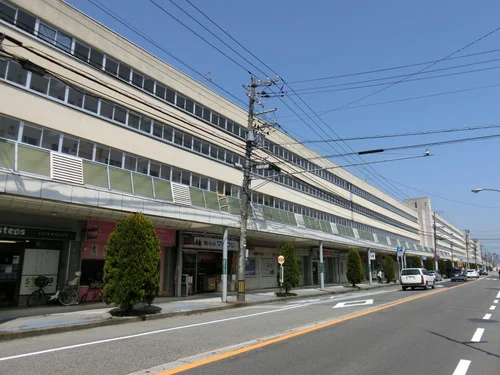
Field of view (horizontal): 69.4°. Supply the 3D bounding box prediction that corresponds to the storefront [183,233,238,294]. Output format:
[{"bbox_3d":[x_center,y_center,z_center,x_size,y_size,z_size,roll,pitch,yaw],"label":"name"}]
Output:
[{"bbox_3d":[-2.556,4.867,22.686,1.200,3.440,5.300,-9,-16,34],"label":"storefront"}]

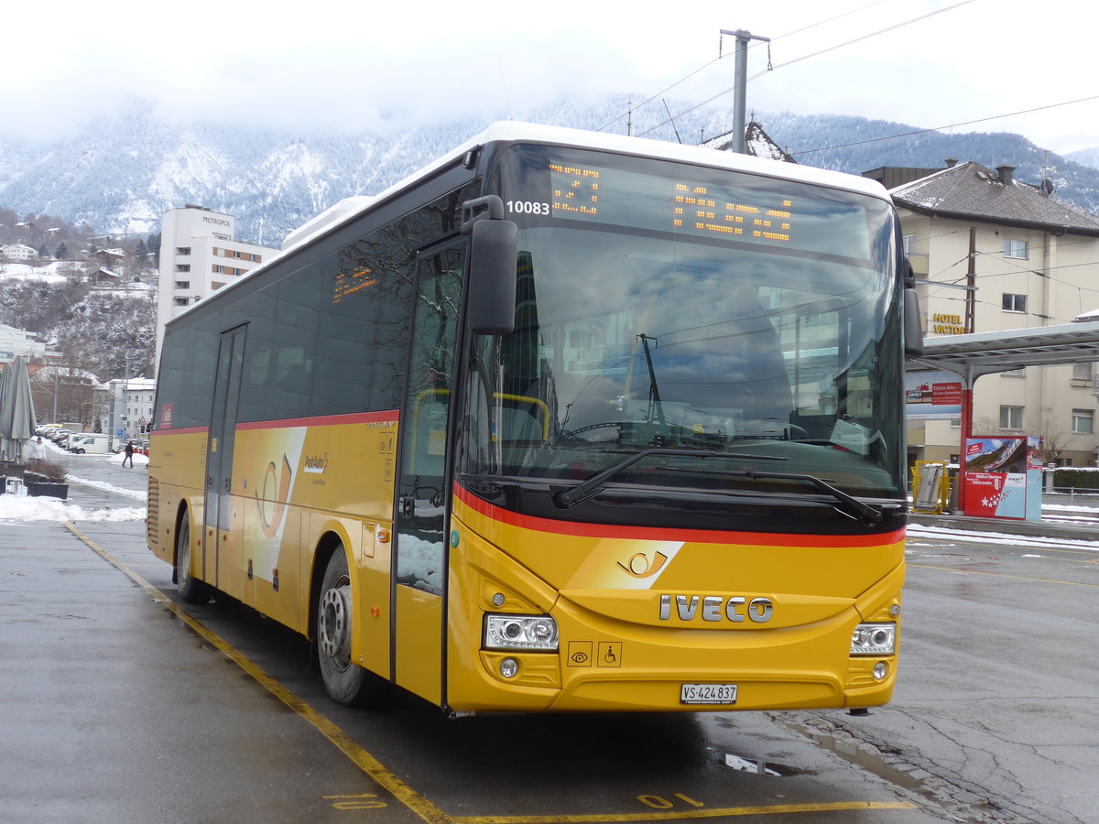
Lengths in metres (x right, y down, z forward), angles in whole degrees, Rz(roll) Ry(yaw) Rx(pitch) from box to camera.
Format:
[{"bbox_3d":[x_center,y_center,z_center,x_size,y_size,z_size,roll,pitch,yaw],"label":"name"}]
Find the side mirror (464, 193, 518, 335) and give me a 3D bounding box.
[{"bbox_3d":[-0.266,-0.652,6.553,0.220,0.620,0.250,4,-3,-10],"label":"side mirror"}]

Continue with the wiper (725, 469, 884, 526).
[{"bbox_3d":[1.217,0.417,7.386,1.100,0.240,0.130,4,-3,-22],"label":"wiper"}]

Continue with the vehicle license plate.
[{"bbox_3d":[0.787,1.380,7.169,0.310,0.090,0.020,4,-3,-22],"label":"vehicle license plate"}]

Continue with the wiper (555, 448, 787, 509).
[{"bbox_3d":[0.620,0.335,7.142,1.220,0.280,0.130,4,-3,-22],"label":"wiper"}]

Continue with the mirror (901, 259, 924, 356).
[{"bbox_3d":[1.985,-0.584,8.267,0.220,0.520,0.200,5,-3,-34],"label":"mirror"}]

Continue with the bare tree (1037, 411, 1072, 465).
[{"bbox_3d":[23.172,1.576,67.000,1.800,3.200,1.800,2,-2,0],"label":"bare tree"}]

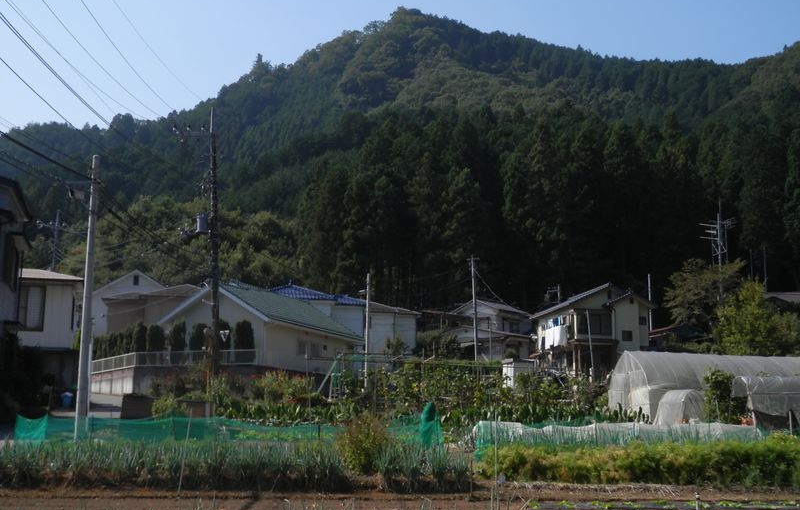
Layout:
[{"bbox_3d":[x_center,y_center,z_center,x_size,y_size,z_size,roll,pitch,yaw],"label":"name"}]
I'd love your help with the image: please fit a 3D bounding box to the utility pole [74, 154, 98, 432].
[{"bbox_3d":[-9.074,1.187,30.168,0.360,8.372,0.360,0,-9,0],"label":"utility pole"}]

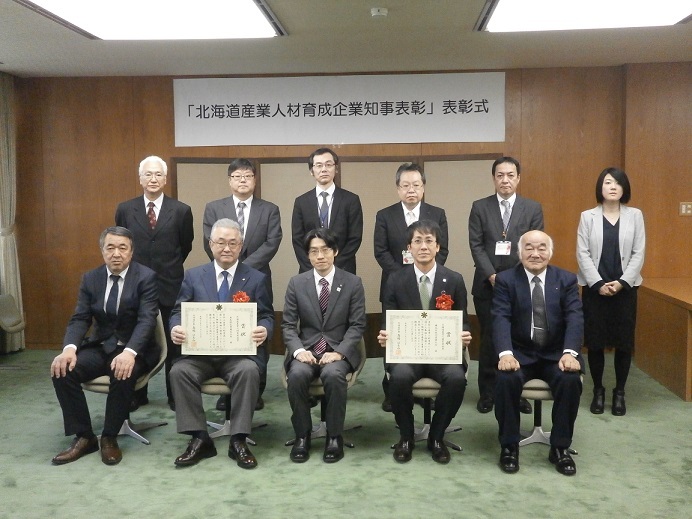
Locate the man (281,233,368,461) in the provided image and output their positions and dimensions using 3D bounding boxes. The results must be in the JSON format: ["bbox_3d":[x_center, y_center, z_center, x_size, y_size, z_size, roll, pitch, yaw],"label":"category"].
[{"bbox_3d":[-0.127,0.446,4.255,0.500,1.245,0.800,0,5,2],"label":"man"}]

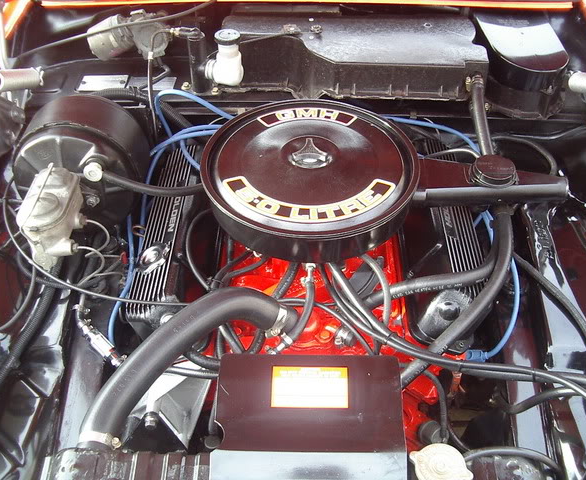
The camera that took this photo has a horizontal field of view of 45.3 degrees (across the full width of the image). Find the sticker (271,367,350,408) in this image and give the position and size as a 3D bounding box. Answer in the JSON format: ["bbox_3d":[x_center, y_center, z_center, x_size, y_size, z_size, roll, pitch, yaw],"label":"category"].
[{"bbox_3d":[0.022,0.186,0.890,0.098,0.002,0.054,0,58,0],"label":"sticker"}]

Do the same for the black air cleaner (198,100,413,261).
[{"bbox_3d":[0.028,-0.100,1.152,0.350,0.088,0.350,0,45,0],"label":"black air cleaner"}]

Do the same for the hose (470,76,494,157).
[{"bbox_3d":[0.371,-0.247,1.375,0.030,0.045,0.255,4,45,4],"label":"hose"}]

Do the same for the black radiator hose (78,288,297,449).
[{"bbox_3d":[-0.139,0.153,0.939,0.335,0.100,0.100,-33,53,-29],"label":"black radiator hose"}]

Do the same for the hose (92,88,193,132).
[{"bbox_3d":[-0.315,-0.277,1.479,0.235,0.060,0.055,0,45,0],"label":"hose"}]

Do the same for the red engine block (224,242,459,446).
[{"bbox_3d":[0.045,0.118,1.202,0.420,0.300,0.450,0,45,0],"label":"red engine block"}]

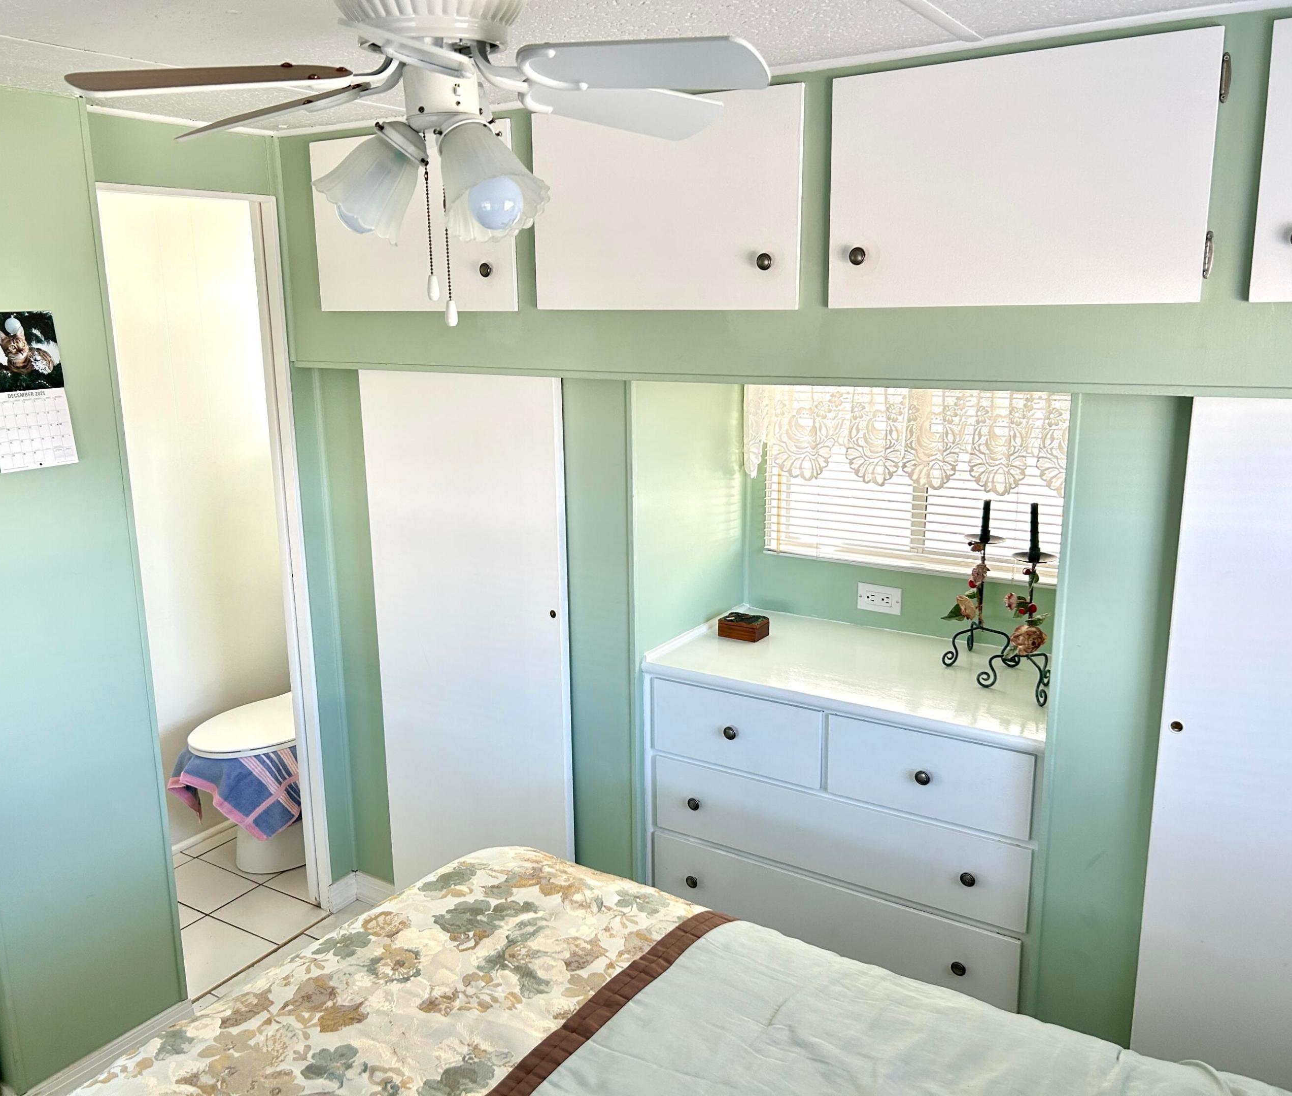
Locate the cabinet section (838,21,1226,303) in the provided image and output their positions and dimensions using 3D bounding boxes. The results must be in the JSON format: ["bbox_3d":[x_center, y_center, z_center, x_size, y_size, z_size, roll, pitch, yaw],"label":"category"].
[{"bbox_3d":[0.698,-0.642,1.979,0.617,0.397,0.380,7,15,32],"label":"cabinet section"}]

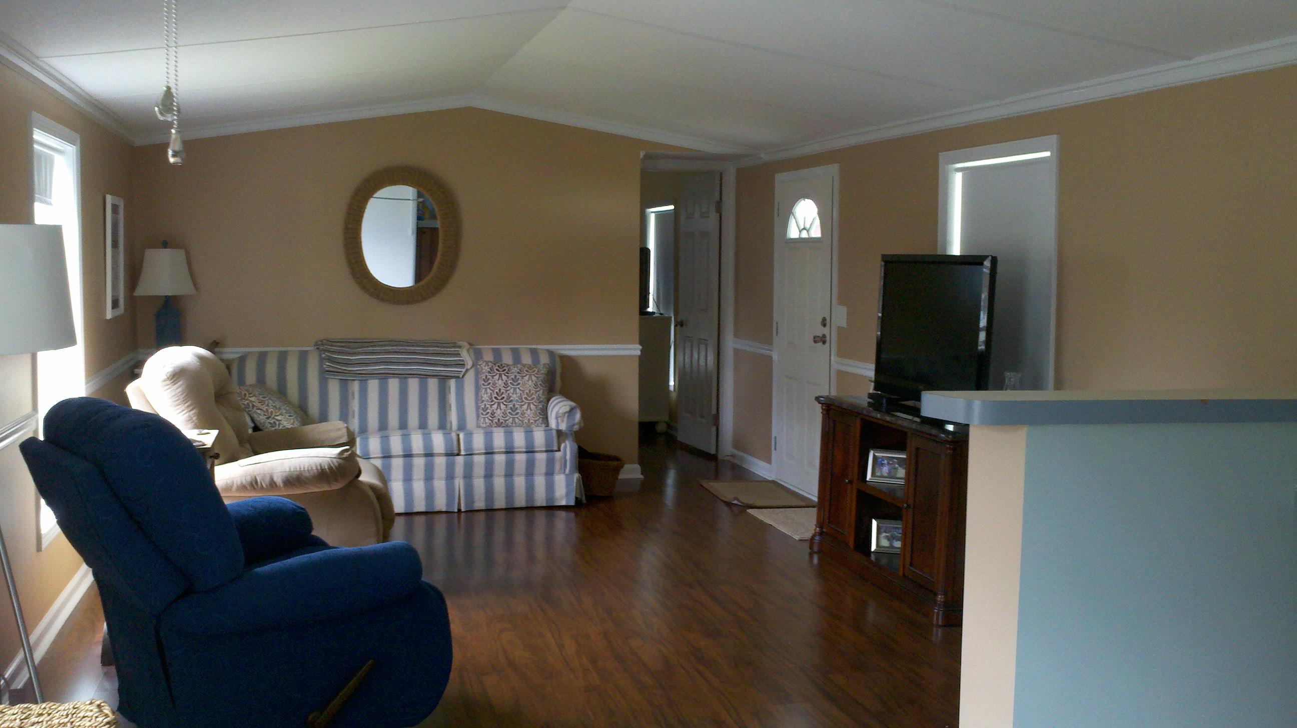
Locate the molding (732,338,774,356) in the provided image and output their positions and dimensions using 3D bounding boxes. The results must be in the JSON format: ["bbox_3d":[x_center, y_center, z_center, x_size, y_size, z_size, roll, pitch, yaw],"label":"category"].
[{"bbox_3d":[0.713,-0.126,7.287,0.028,0.071,0.654,-2,6,-18],"label":"molding"}]

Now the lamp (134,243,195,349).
[{"bbox_3d":[-2.718,-0.312,5.827,0.320,0.769,0.320,-2,6,-18],"label":"lamp"}]

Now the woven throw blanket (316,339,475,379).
[{"bbox_3d":[-1.543,-0.037,6.293,0.912,0.228,0.243,-1,6,-15],"label":"woven throw blanket"}]

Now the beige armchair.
[{"bbox_3d":[-1.865,0.438,5.095,1.125,1.082,0.973,-1,6,-15],"label":"beige armchair"}]

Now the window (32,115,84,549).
[{"bbox_3d":[-2.502,-0.180,4.383,0.075,1.664,0.897,-2,6,-18],"label":"window"}]

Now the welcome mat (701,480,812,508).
[{"bbox_3d":[0.693,0.825,6.674,0.502,0.012,0.714,-2,6,-20],"label":"welcome mat"}]

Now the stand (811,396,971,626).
[{"bbox_3d":[1.226,0.626,4.798,0.450,0.805,1.210,-2,6,-18],"label":"stand"}]

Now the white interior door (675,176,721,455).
[{"bbox_3d":[0.376,-0.384,7.799,0.040,2.060,0.657,-2,7,-24],"label":"white interior door"}]

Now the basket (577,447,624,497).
[{"bbox_3d":[-0.364,0.693,6.711,0.370,0.250,0.370,-2,6,-18],"label":"basket"}]

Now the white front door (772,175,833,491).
[{"bbox_3d":[0.978,-0.195,6.567,0.070,2.050,0.800,-2,6,-18],"label":"white front door"}]

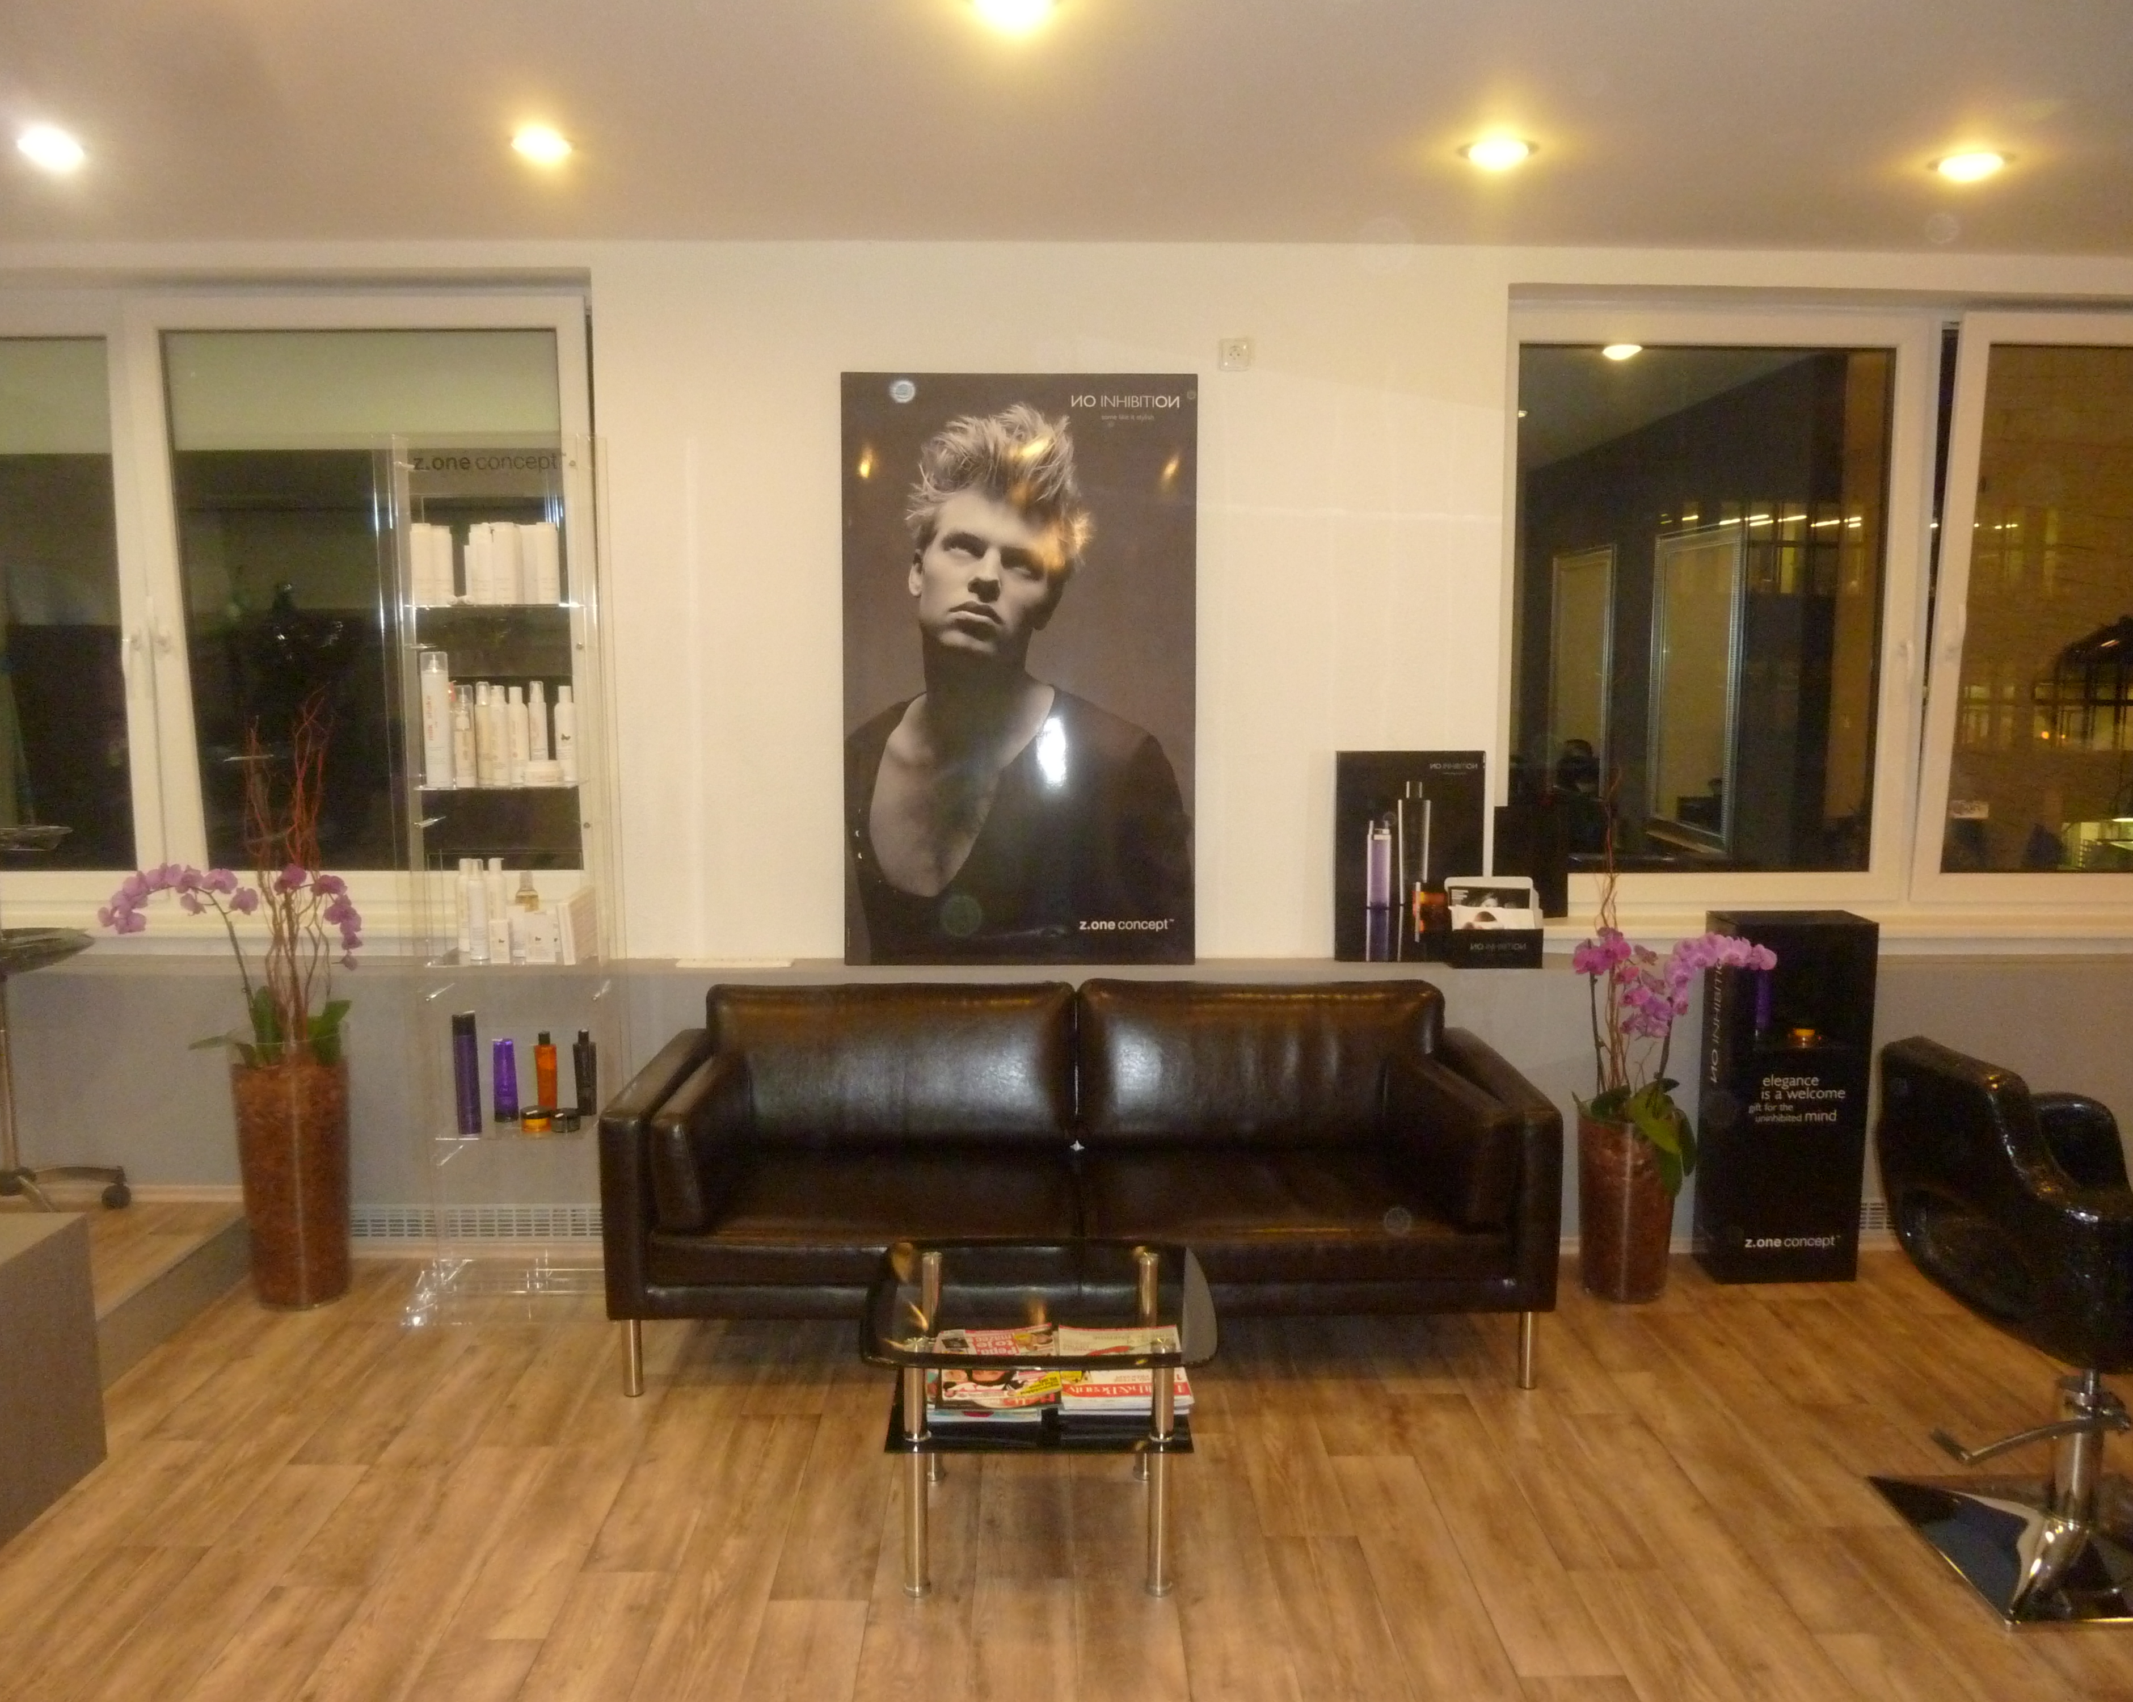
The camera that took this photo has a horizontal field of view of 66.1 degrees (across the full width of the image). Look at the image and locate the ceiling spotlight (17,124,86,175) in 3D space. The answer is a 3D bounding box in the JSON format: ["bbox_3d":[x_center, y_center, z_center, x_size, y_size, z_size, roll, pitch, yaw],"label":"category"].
[{"bbox_3d":[-2.081,-1.430,3.367,0.130,0.050,0.130,0,7,-1],"label":"ceiling spotlight"}]

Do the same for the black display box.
[{"bbox_3d":[1.824,0.624,4.194,0.345,0.930,0.190,0,7,-1],"label":"black display box"}]

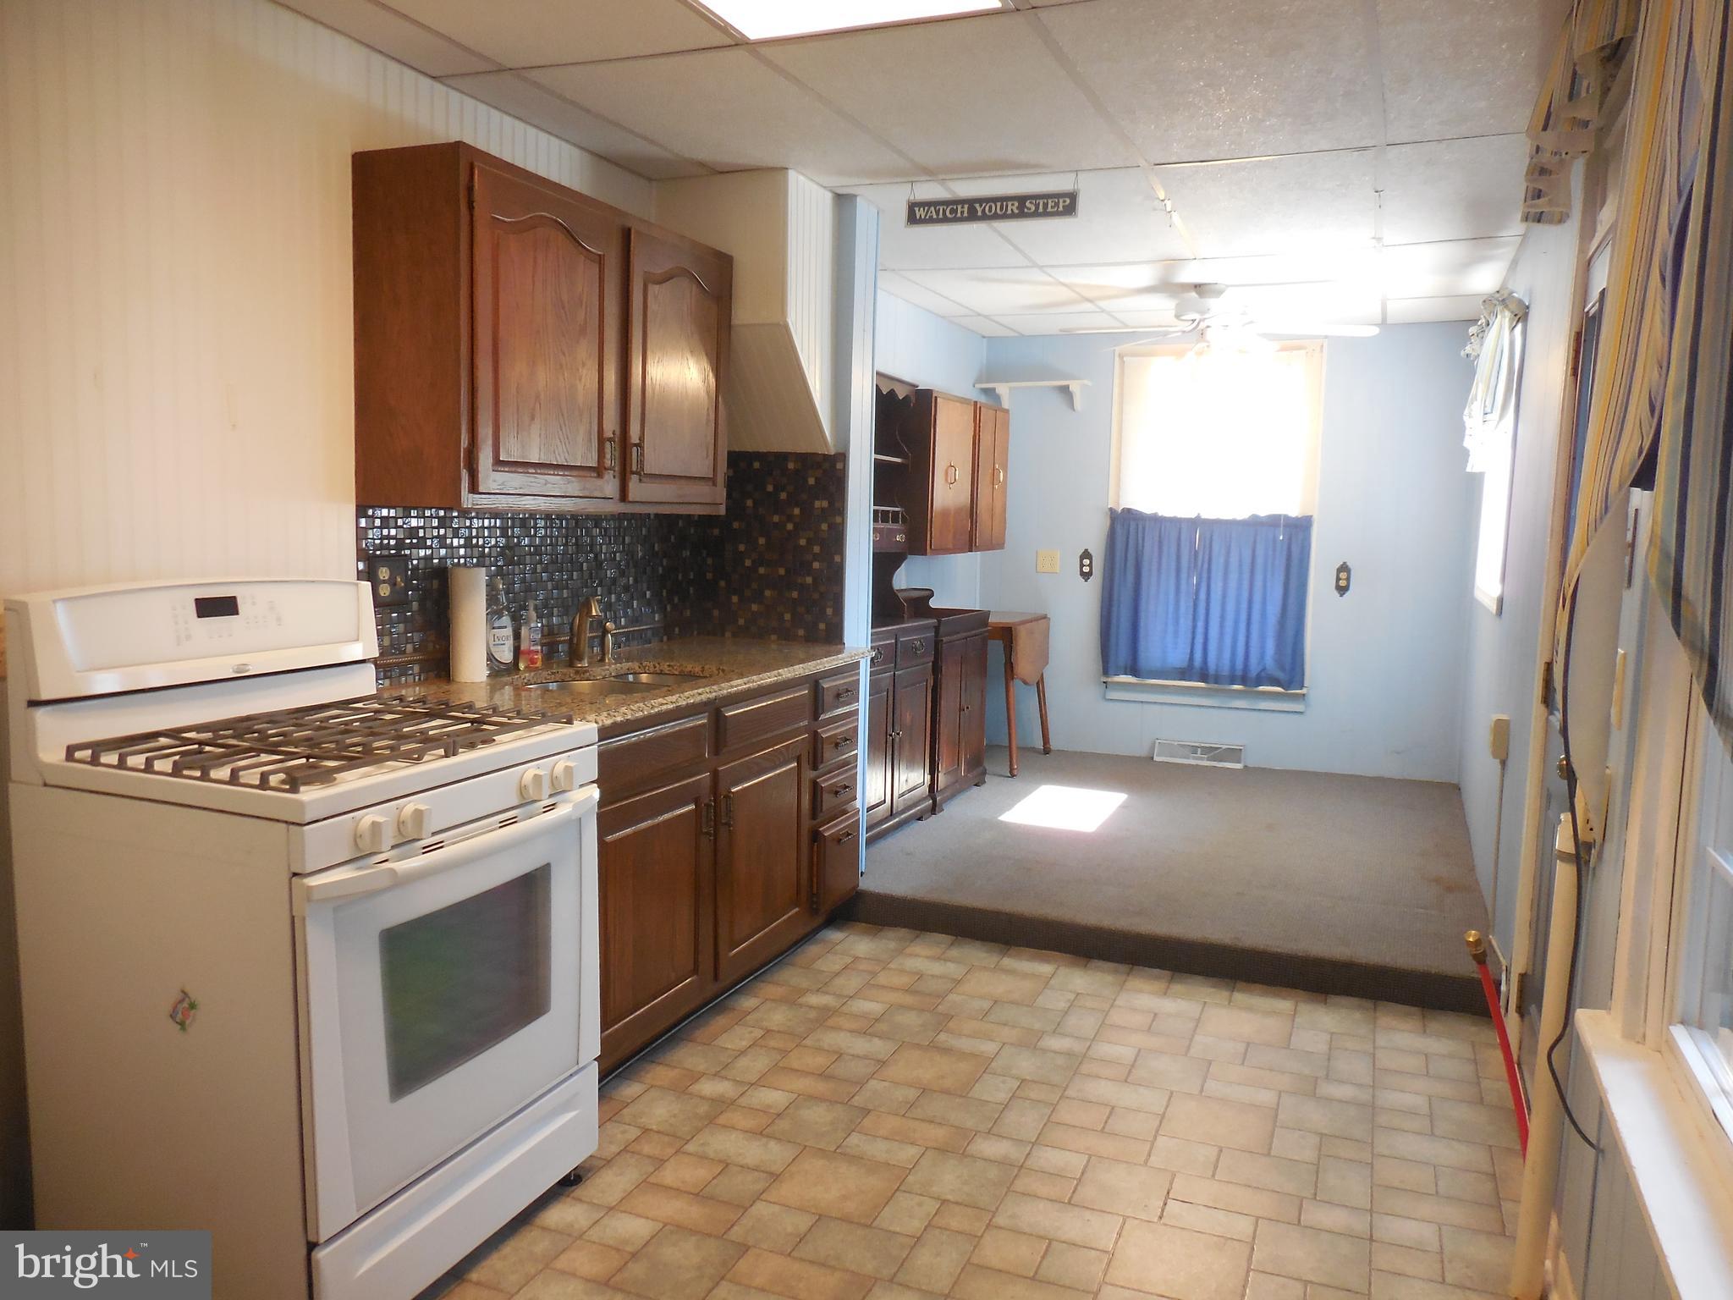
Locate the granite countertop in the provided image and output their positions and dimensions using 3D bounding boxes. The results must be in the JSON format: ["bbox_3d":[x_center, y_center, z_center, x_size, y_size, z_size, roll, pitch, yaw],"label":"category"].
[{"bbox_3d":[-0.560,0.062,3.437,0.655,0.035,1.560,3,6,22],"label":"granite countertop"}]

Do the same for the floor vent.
[{"bbox_3d":[1.727,0.543,6.521,0.460,0.113,0.030,3,6,22],"label":"floor vent"}]

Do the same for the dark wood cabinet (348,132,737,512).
[{"bbox_3d":[-0.764,-0.746,3.271,0.315,0.772,1.193,3,6,22],"label":"dark wood cabinet"}]

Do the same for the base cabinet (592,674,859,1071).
[{"bbox_3d":[-0.583,0.501,3.482,0.625,0.848,1.550,3,6,22],"label":"base cabinet"}]

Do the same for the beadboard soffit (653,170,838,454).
[{"bbox_3d":[-0.388,-1.052,4.008,0.464,0.826,0.350,4,7,21],"label":"beadboard soffit"}]

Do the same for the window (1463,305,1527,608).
[{"bbox_3d":[2.459,-0.697,4.941,0.095,1.070,1.350,3,6,22],"label":"window"}]

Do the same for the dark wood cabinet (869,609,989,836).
[{"bbox_3d":[0.072,0.285,5.217,0.435,0.812,1.620,3,6,22],"label":"dark wood cabinet"}]

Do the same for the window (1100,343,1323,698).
[{"bbox_3d":[1.736,-0.659,6.370,1.040,1.760,0.110,3,6,22],"label":"window"}]

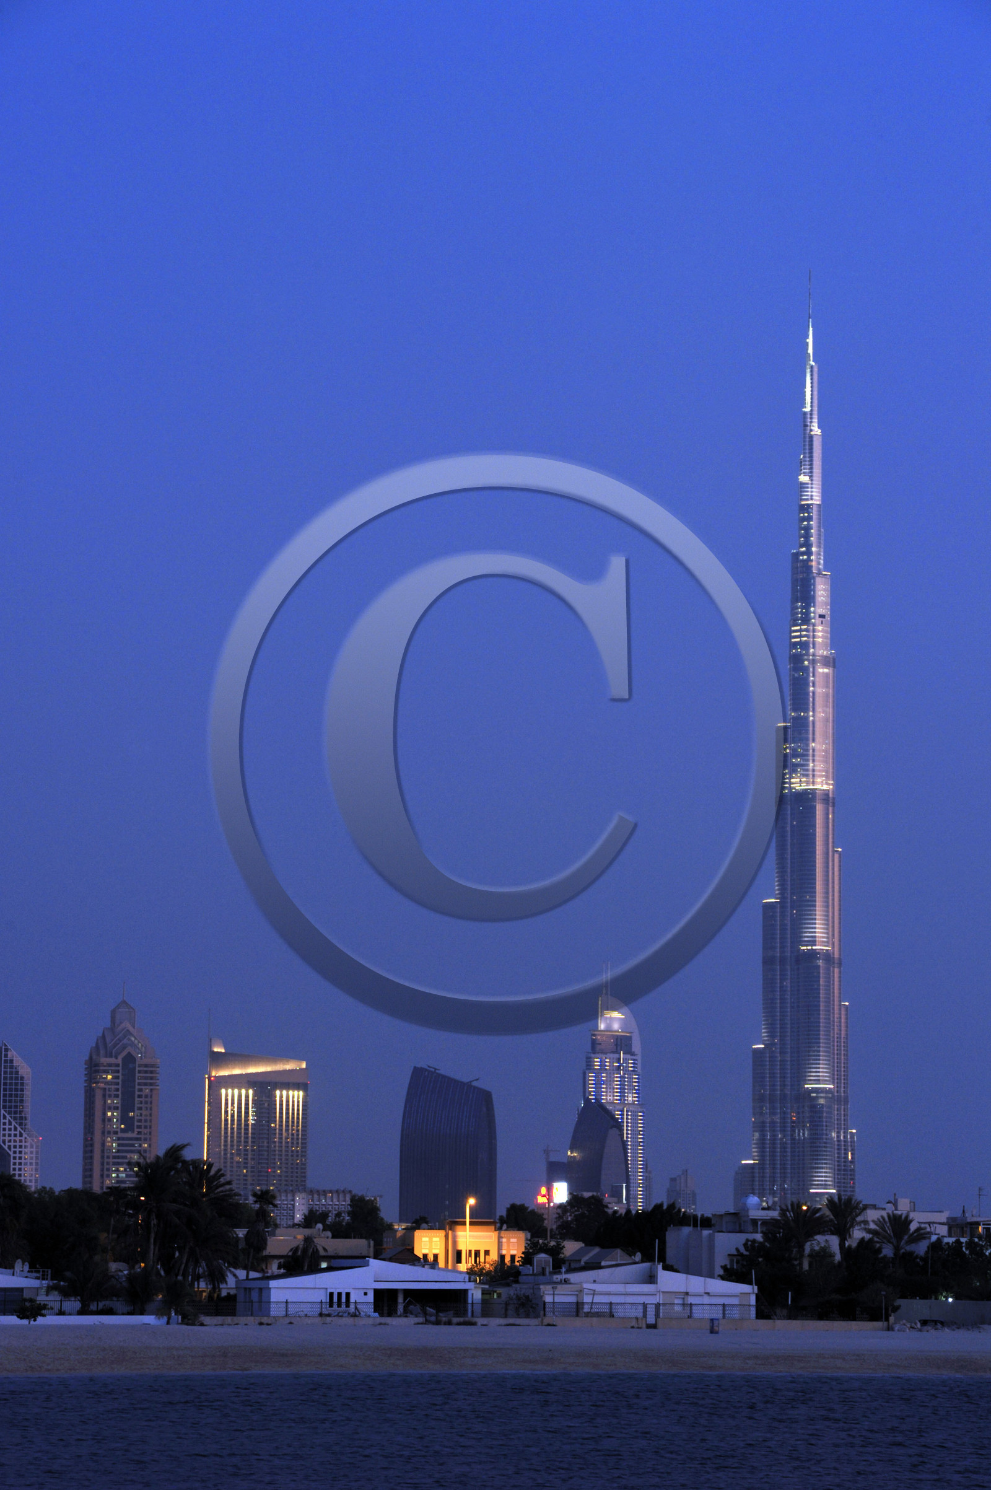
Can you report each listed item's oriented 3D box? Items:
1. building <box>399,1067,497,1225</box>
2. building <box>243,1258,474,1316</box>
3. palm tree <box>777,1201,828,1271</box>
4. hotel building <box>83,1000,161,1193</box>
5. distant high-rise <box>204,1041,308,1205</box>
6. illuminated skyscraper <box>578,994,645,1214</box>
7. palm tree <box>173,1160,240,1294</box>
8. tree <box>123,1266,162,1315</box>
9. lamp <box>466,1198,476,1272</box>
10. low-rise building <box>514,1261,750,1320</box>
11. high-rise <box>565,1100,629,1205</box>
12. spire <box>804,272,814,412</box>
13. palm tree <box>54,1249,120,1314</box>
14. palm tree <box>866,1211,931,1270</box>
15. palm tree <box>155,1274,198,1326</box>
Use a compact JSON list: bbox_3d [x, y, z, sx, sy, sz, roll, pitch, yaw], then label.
[{"bbox_3d":[-36.199,326.213,3576.112,67.000,173.300,38.000,2,-7,-8],"label":"building"},{"bbox_3d":[-12.552,49.534,437.188,19.600,5.590,10.800,3,-7,-17],"label":"building"},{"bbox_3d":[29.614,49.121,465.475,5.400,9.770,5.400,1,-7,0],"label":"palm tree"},{"bbox_3d":[-219.912,232.006,2811.664,37.000,165.930,31.000,3,-7,-20],"label":"hotel building"},{"bbox_3d":[-191.683,333.570,3836.731,76.000,193.180,30.000,3,-7,-22],"label":"distant high-rise"},{"bbox_3d":[108.210,365.168,4415.598,58.000,276.000,45.000,1,-7,-8],"label":"illuminated skyscraper"},{"bbox_3d":[-27.100,46.150,449.658,6.400,14.460,6.400,1,-6,0],"label":"palm tree"},{"bbox_3d":[-31.291,48.486,425.205,3.500,4.610,3.500,1,-7,0],"label":"tree"},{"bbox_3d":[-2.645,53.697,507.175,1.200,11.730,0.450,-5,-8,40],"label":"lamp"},{"bbox_3d":[12.502,49.426,433.190,20.300,5.590,13.000,1,-6,-8],"label":"low-rise building"},{"bbox_3d":[76.878,342.610,3664.650,33.000,141.670,35.000,6,-8,-40],"label":"high-rise"},{"bbox_3d":[253.393,-325.695,3872.990,8.200,114.620,8.200,1,-7,0],"label":"spire"},{"bbox_3d":[-36.428,47.889,427.325,5.800,6.060,5.600,1,-6,0],"label":"palm tree"},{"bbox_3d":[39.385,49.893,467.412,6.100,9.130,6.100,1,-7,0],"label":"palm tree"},{"bbox_3d":[-27.845,48.434,419.175,3.800,4.400,3.800,1,-7,0],"label":"palm tree"}]

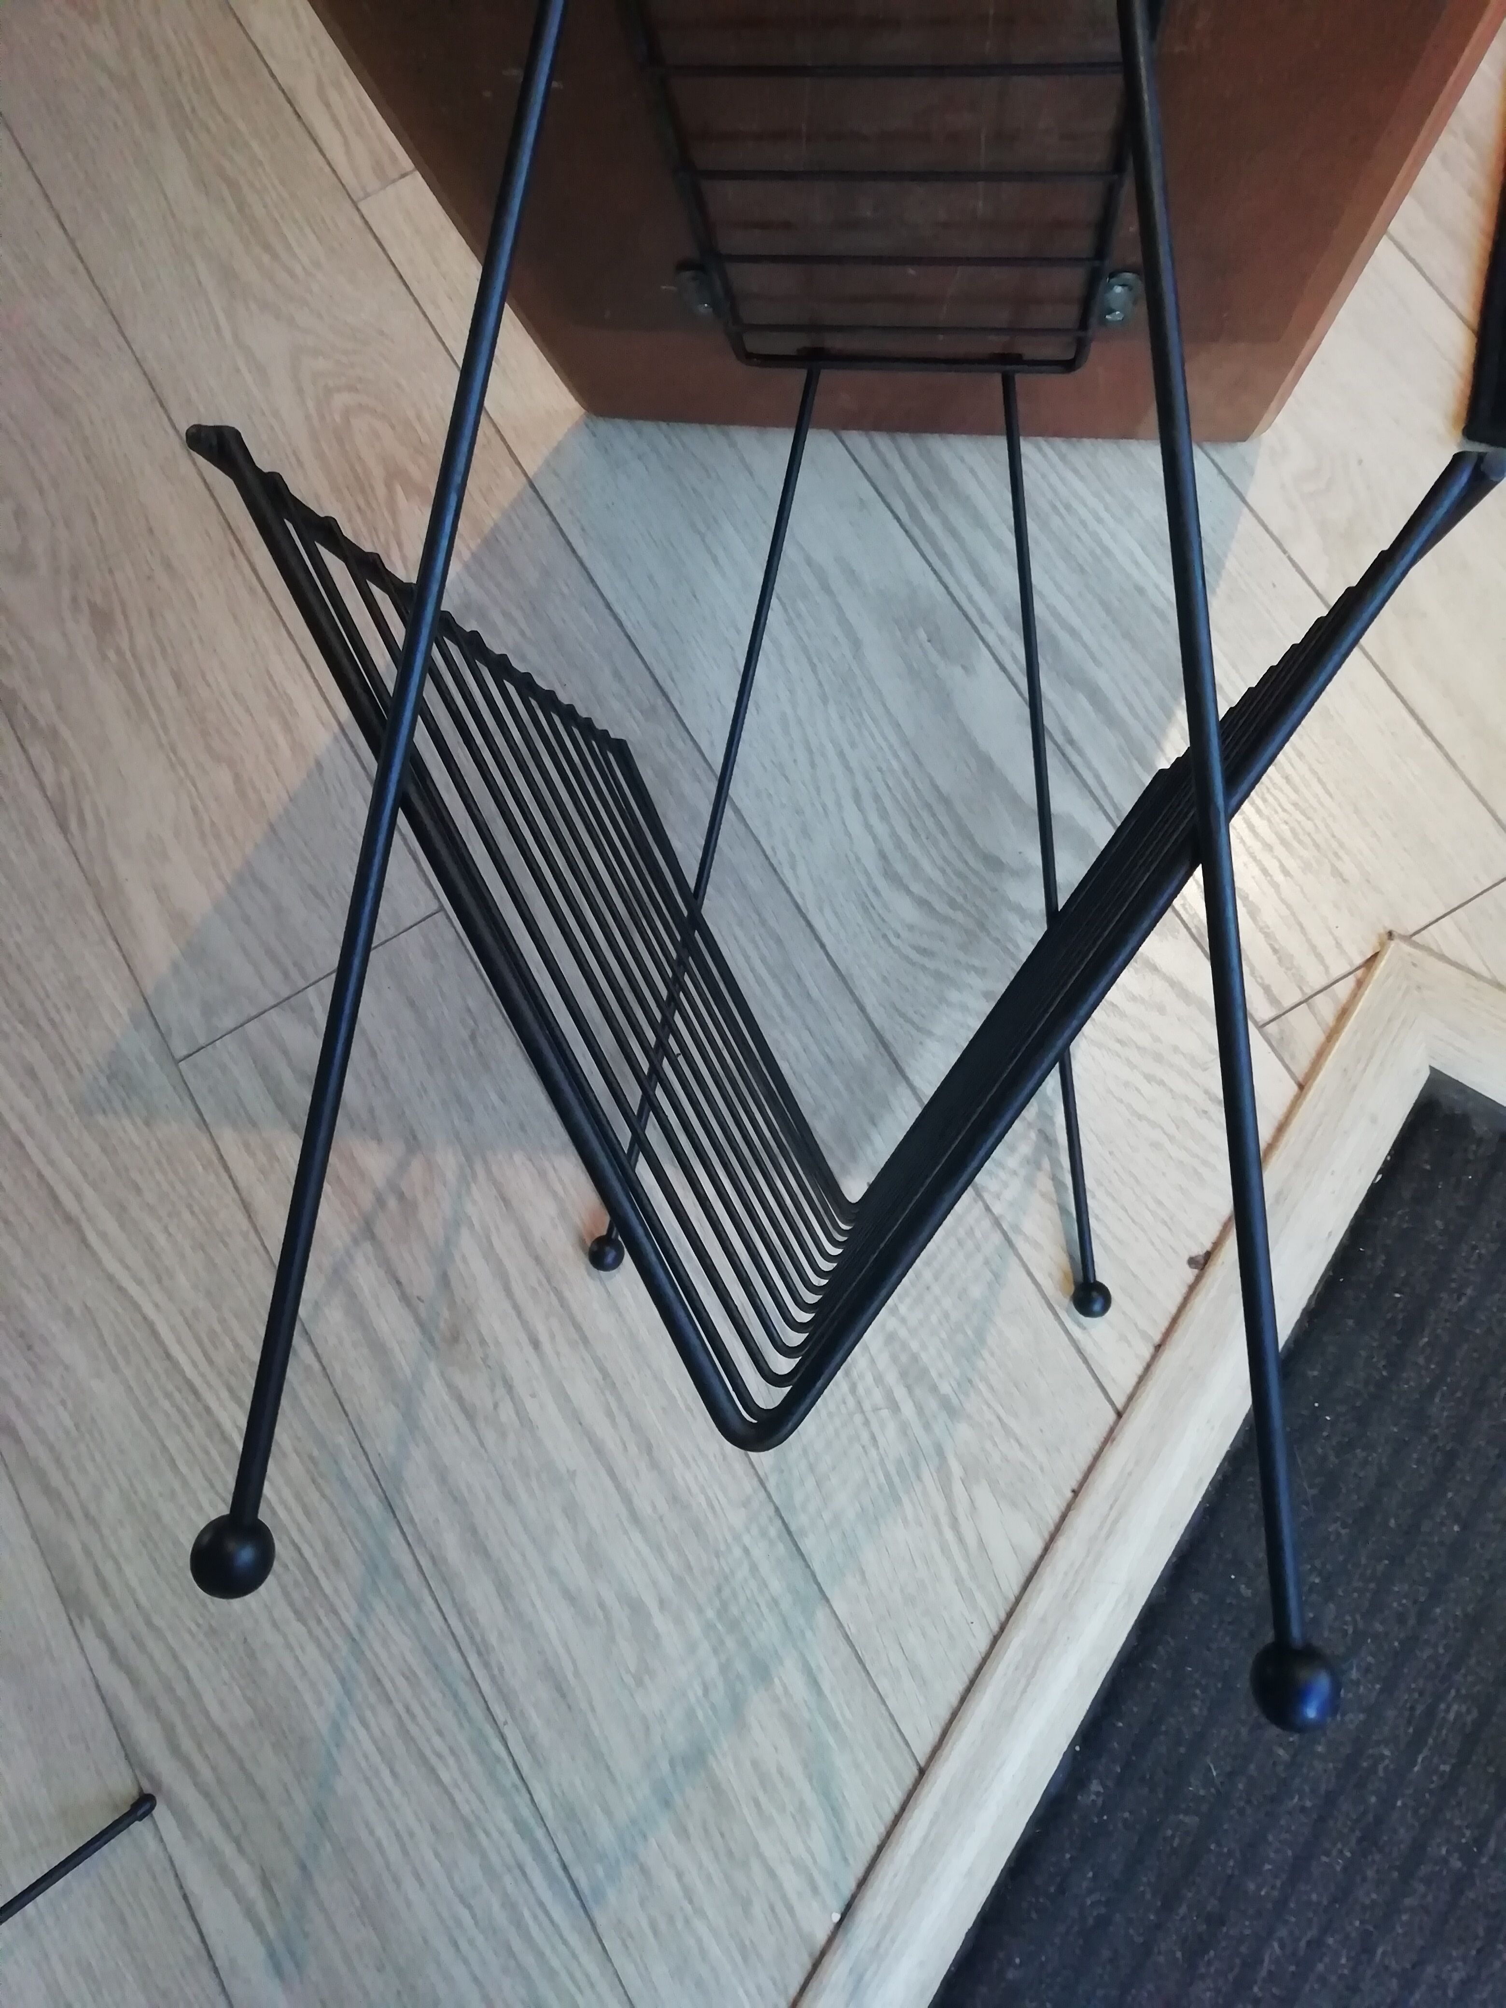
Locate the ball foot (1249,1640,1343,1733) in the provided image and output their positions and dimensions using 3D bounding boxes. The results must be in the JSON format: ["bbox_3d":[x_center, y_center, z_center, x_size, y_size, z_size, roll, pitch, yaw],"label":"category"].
[{"bbox_3d":[0.132,0.166,0.368,0.021,0.021,0.021,4,91,7],"label":"ball foot"}]

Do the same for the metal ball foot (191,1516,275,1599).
[{"bbox_3d":[-0.135,0.144,0.393,0.021,0.021,0.021,4,91,7],"label":"metal ball foot"}]

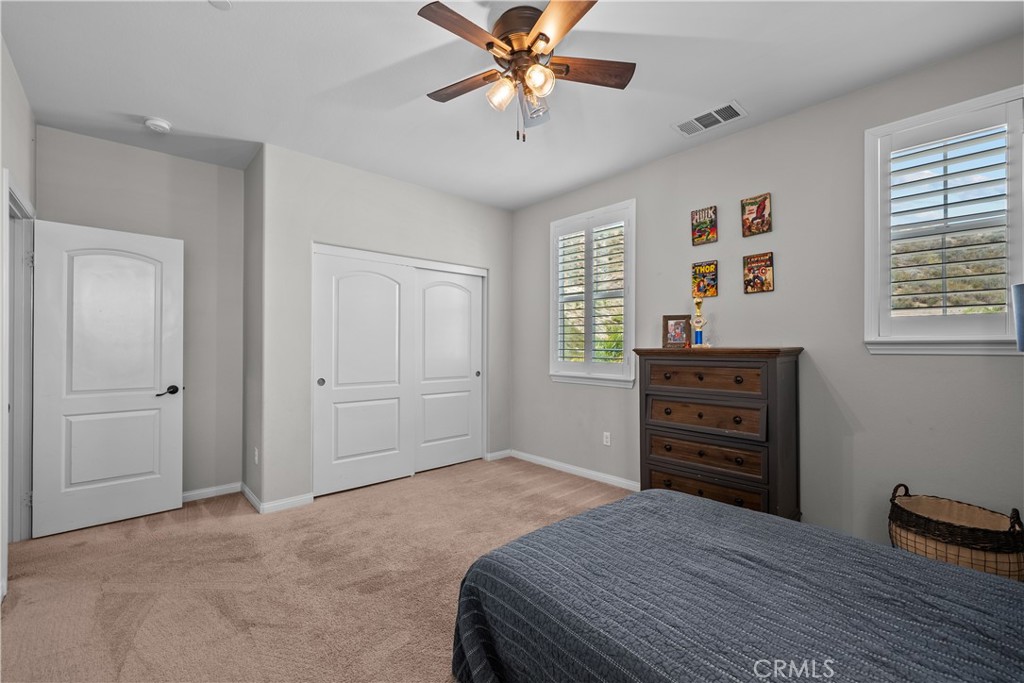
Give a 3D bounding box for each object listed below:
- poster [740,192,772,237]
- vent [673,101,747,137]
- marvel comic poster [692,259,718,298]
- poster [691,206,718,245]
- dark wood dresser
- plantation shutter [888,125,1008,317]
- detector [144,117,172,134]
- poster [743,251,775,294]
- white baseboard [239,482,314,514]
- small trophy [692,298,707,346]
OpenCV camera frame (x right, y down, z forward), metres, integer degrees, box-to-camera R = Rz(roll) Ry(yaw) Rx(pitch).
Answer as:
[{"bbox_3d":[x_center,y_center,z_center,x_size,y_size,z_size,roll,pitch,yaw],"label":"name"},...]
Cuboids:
[{"bbox_3d":[1.701,-0.873,2.767,0.016,0.271,0.182,0,0,-44],"label":"poster"},{"bbox_3d":[1.336,-1.487,2.704,0.238,0.025,0.402,0,0,-44],"label":"vent"},{"bbox_3d":[1.460,-0.468,3.012,0.016,0.268,0.180,0,0,-44],"label":"marvel comic poster"},{"bbox_3d":[1.459,-0.871,3.016,0.016,0.270,0.183,0,0,-44],"label":"poster"},{"bbox_3d":[1.393,0.672,2.766,0.422,1.254,0.934,0,0,-44],"label":"dark wood dresser"},{"bbox_3d":[2.316,-0.613,2.132,0.061,0.974,0.436,0,0,-44],"label":"plantation shutter"},{"bbox_3d":[-2.443,-1.480,2.749,0.143,0.046,0.143,0,0,-39],"label":"detector"},{"bbox_3d":[1.709,-0.468,2.757,0.016,0.263,0.183,0,0,-44],"label":"poster"},{"bbox_3d":[-1.967,1.260,3.325,0.363,0.082,0.650,0,0,-39],"label":"white baseboard"},{"bbox_3d":[1.362,-0.137,2.885,0.102,0.366,0.082,0,0,37],"label":"small trophy"}]

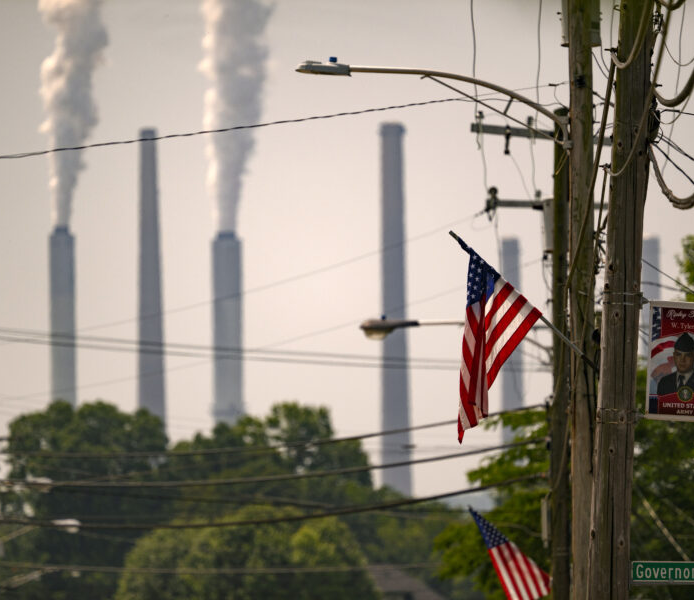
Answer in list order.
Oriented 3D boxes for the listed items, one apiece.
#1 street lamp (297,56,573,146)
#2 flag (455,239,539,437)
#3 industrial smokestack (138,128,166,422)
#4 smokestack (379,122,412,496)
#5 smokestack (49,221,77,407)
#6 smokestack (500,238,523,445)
[{"bbox_3d":[0.941,-2.173,110.000,3.000,0.960,0.300,-1,-2,0],"label":"street lamp"},{"bbox_3d":[1.166,0.291,77.500,0.690,1.630,0.400,-1,-2,0],"label":"flag"},{"bbox_3d":[-86.871,46.506,4450.000,16.500,246.000,16.500,-1,-2,0],"label":"industrial smokestack"},{"bbox_3d":[22.029,45.171,4450.000,15.000,247.000,15.000,-1,-2,0],"label":"smokestack"},{"bbox_3d":[-125.411,68.313,4450.000,11.500,202.000,11.500,-1,-2,0],"label":"smokestack"},{"bbox_3d":[80.759,77.364,4850.000,12.000,215.000,12.000,-1,-2,0],"label":"smokestack"}]

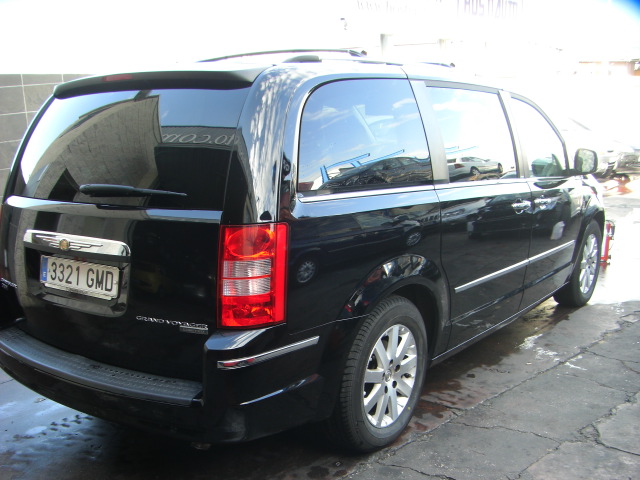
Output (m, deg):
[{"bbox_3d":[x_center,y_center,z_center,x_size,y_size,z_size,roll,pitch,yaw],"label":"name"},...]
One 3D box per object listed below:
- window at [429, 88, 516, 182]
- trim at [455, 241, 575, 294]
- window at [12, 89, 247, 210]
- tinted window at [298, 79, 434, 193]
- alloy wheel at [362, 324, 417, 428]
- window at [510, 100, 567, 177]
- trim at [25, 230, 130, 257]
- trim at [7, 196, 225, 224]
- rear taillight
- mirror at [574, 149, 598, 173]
[{"bbox_3d":[0.827,-0.561,3.732,0.050,0.500,0.890,-13,0,38],"label":"window"},{"bbox_3d":[1.218,0.135,4.175,0.025,0.032,1.900,6,11,36],"label":"trim"},{"bbox_3d":[-0.868,-0.396,2.906,1.360,0.495,0.140,6,-17,36],"label":"window"},{"bbox_3d":[0.177,-0.444,2.880,0.060,0.485,0.980,-13,-1,39],"label":"tinted window"},{"bbox_3d":[0.267,0.600,3.154,0.150,0.460,0.460,6,11,36],"label":"alloy wheel"},{"bbox_3d":[1.414,-0.665,4.510,0.050,0.500,0.800,-13,0,38],"label":"window"},{"bbox_3d":[-0.994,0.014,2.789,0.705,0.075,0.070,6,3,36],"label":"trim"},{"bbox_3d":[-0.939,-0.131,2.846,1.400,0.060,0.130,6,3,36],"label":"trim"},{"bbox_3d":[-0.242,0.126,2.439,0.240,0.370,0.175,6,11,36],"label":"rear taillight"},{"bbox_3d":[1.805,-0.535,4.774,0.180,0.180,0.120,6,11,36],"label":"mirror"}]

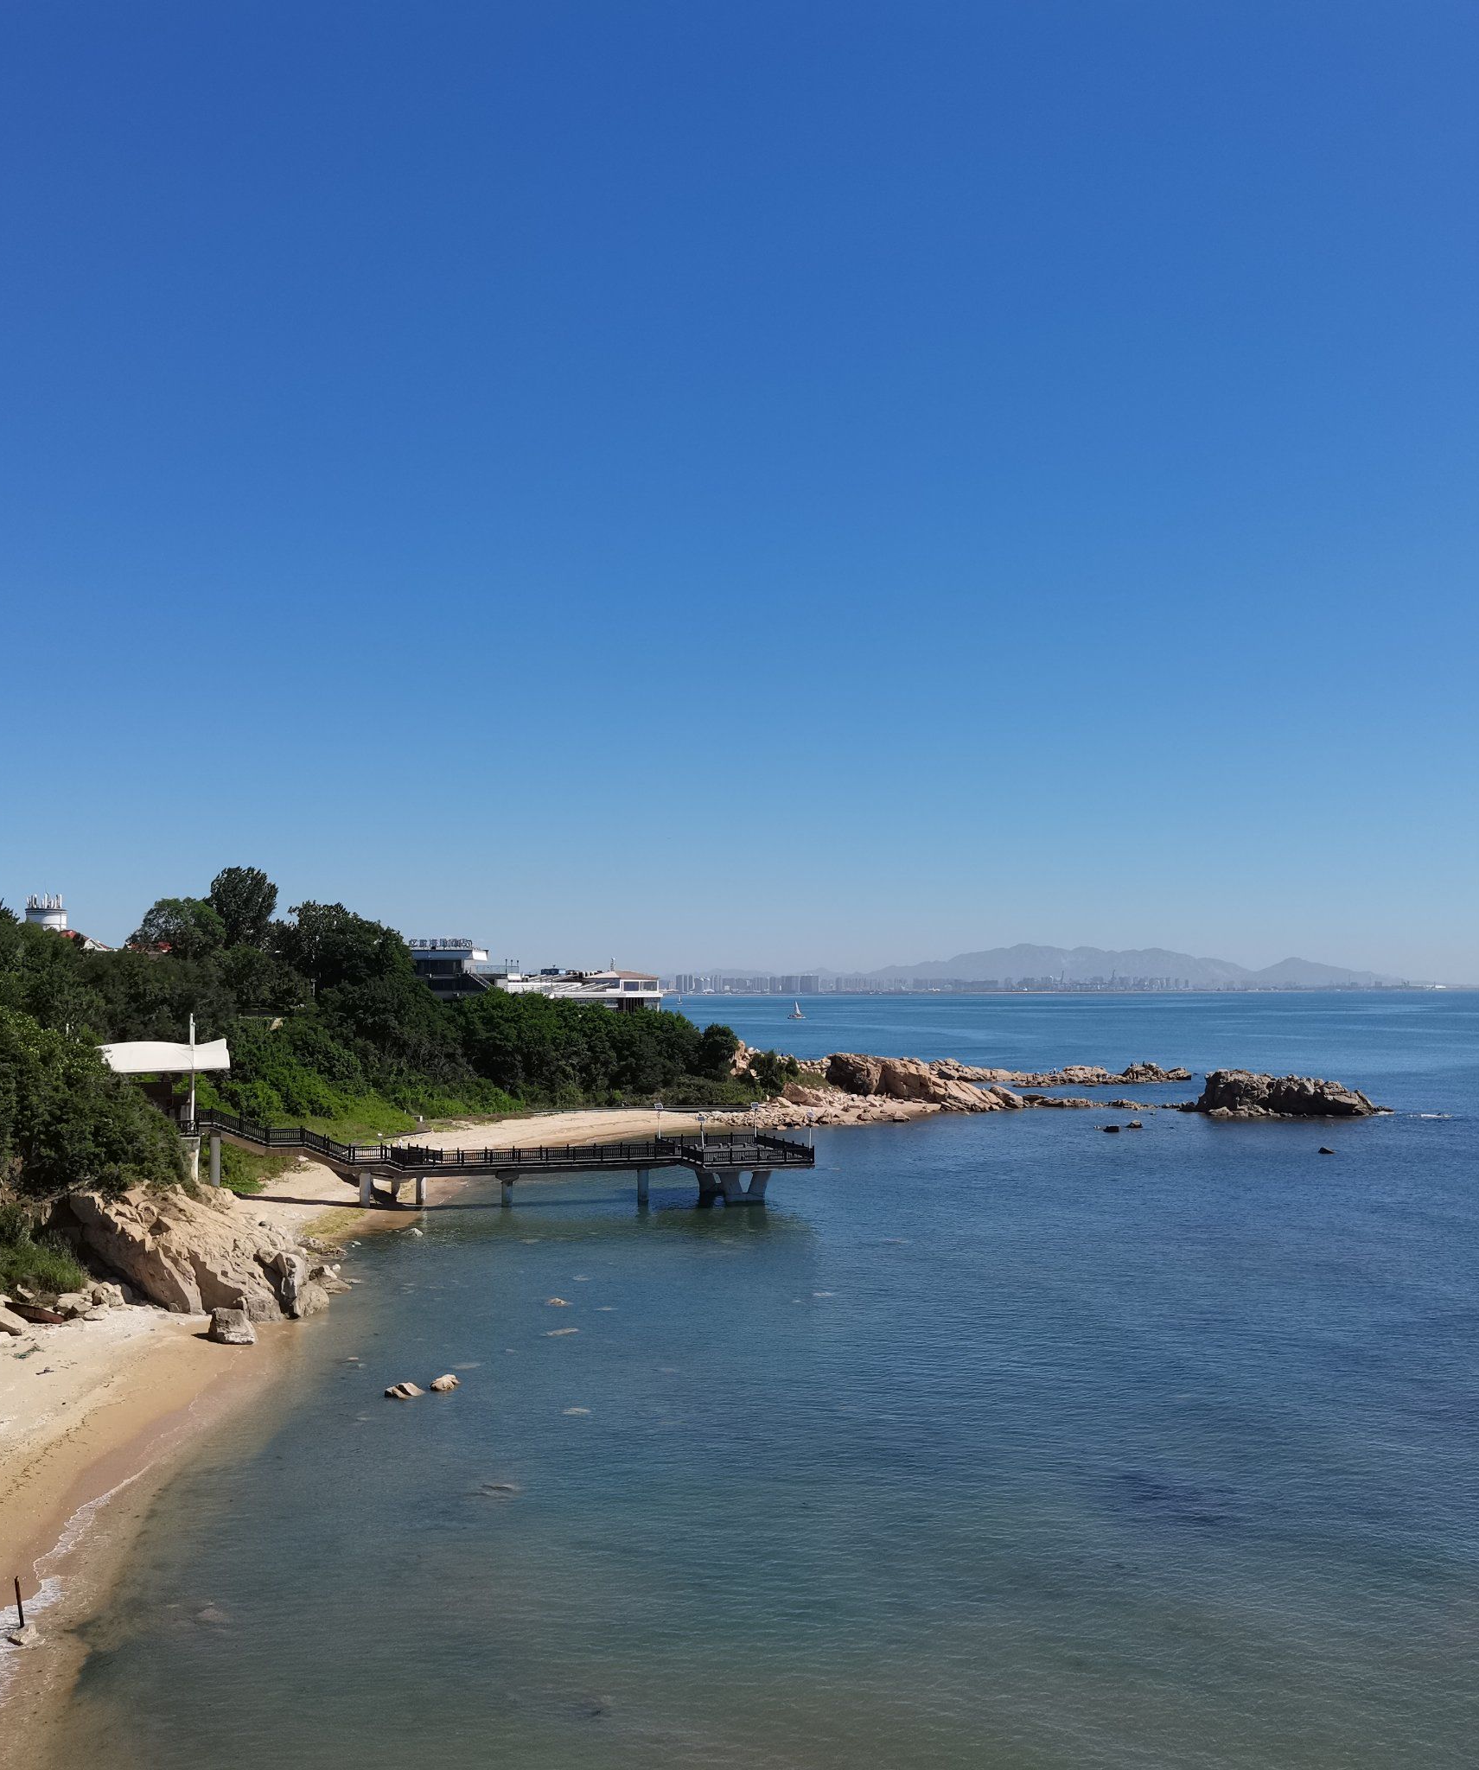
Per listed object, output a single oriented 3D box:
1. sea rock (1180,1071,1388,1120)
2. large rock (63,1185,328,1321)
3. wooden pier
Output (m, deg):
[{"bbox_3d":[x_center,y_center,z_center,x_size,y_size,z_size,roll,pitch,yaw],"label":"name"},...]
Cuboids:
[{"bbox_3d":[78.330,29.816,254.206,29.500,6.100,14.000,-1,-3,13],"label":"sea rock"},{"bbox_3d":[-31.279,21.079,102.464,15.000,6.300,13.500,0,-3,0],"label":"large rock"},{"bbox_3d":[-19.597,22.361,146.882,49.000,8.600,14.800,1,-3,-16],"label":"wooden pier"}]

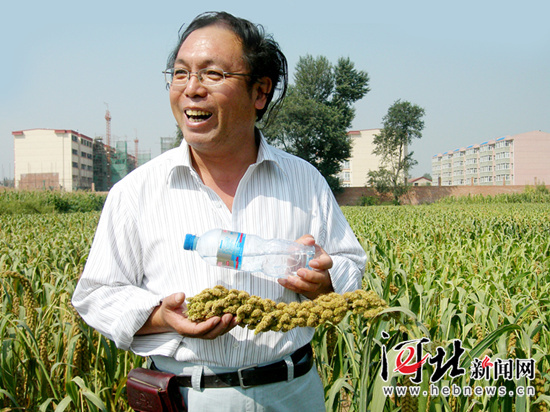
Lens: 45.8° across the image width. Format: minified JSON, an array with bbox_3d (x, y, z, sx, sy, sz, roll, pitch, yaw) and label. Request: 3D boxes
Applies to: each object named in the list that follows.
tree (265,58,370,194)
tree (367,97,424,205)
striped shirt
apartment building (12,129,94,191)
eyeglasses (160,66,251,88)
[{"bbox_3d":[3.168,-5.998,55.000,9.799,13.599,8.623,0,1,0],"label":"tree"},{"bbox_3d":[10.263,-4.140,55.000,4.899,9.882,4.507,0,1,0],"label":"tree"},{"bbox_3d":[-0.110,0.078,1.300,0.585,0.475,0.360,0,1,-7],"label":"striped shirt"},{"bbox_3d":[-51.500,-8.500,154.000,13.000,16.800,20.000,0,1,-2],"label":"apartment building"},{"bbox_3d":[-0.112,-0.240,1.225,0.142,0.044,0.135,8,10,31],"label":"eyeglasses"}]

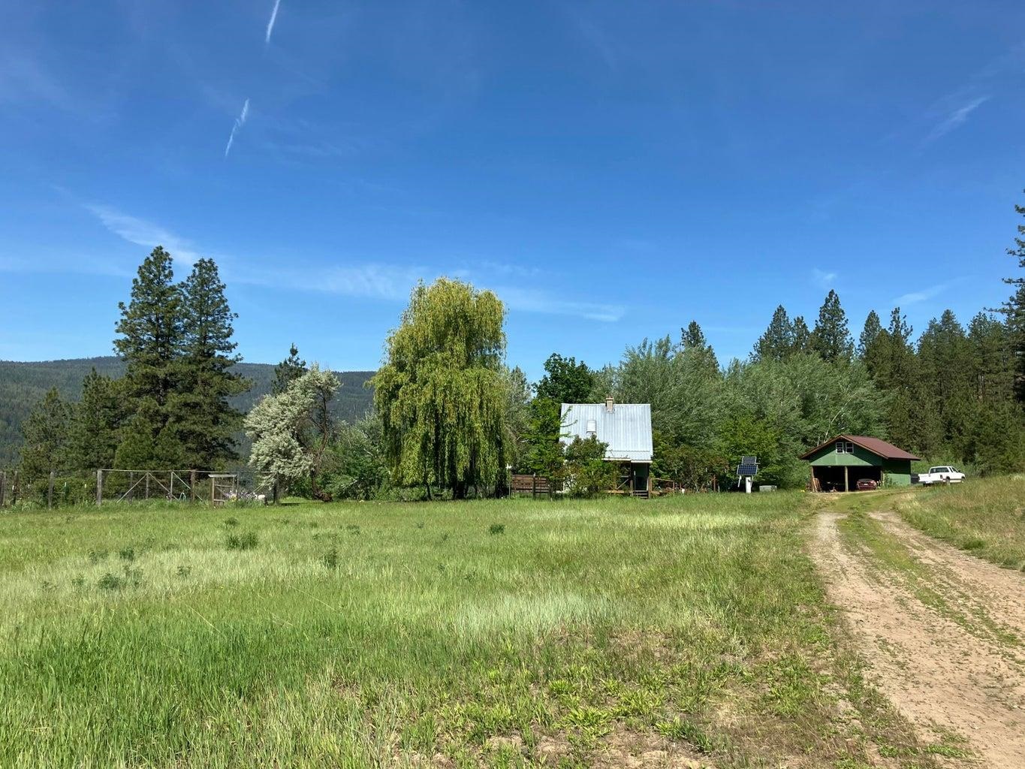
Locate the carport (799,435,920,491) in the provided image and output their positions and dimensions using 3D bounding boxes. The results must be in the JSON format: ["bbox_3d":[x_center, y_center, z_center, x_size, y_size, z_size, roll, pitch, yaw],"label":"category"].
[{"bbox_3d":[31.018,7.052,73.682,7.150,4.813,10.403,-5,-7,39],"label":"carport"}]

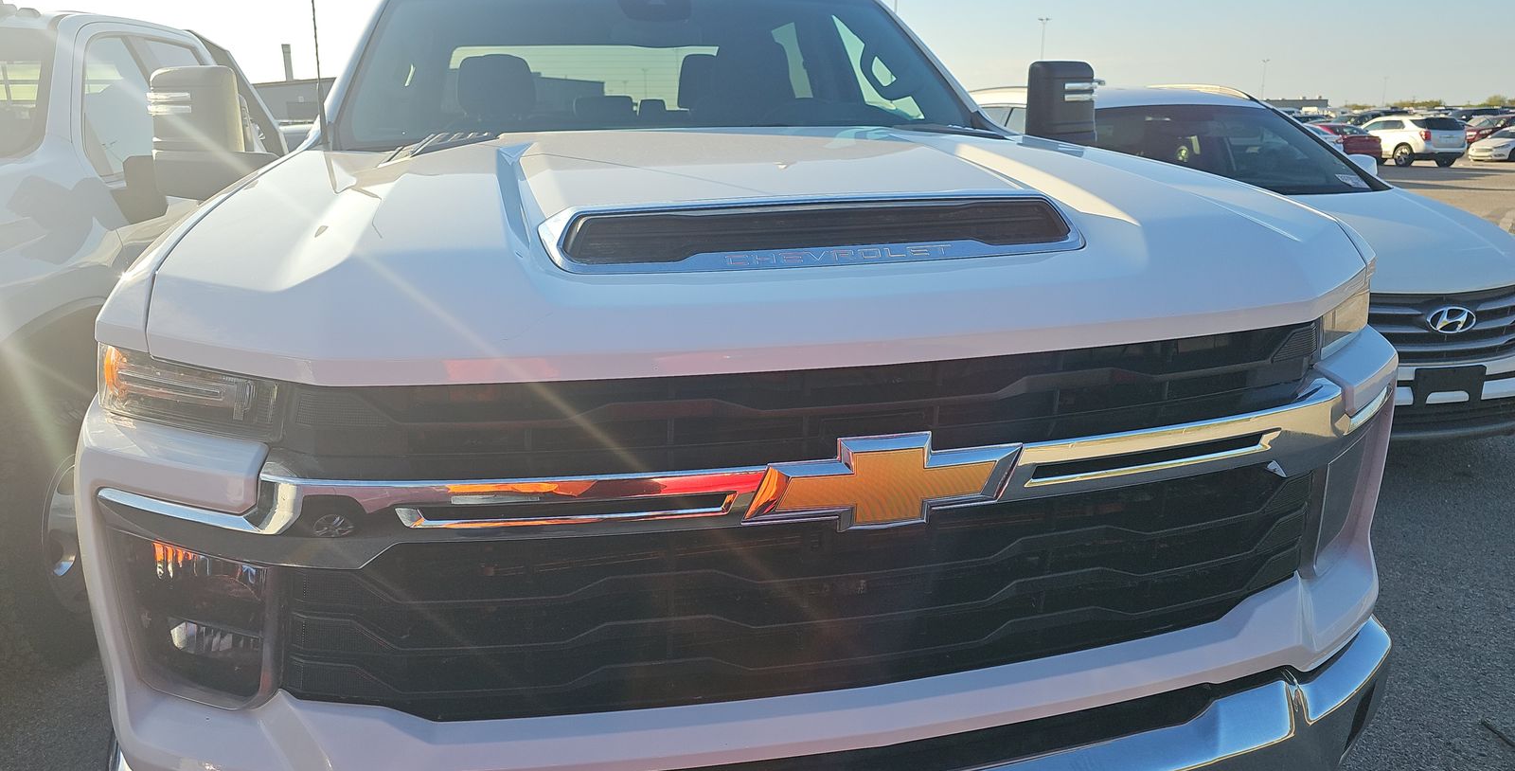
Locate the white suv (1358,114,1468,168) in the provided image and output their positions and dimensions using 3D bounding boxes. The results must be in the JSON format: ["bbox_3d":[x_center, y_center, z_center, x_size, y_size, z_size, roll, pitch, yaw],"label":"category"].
[{"bbox_3d":[22.693,-8.707,35.810,1.842,1.684,4.770,-4,15,-11],"label":"white suv"}]

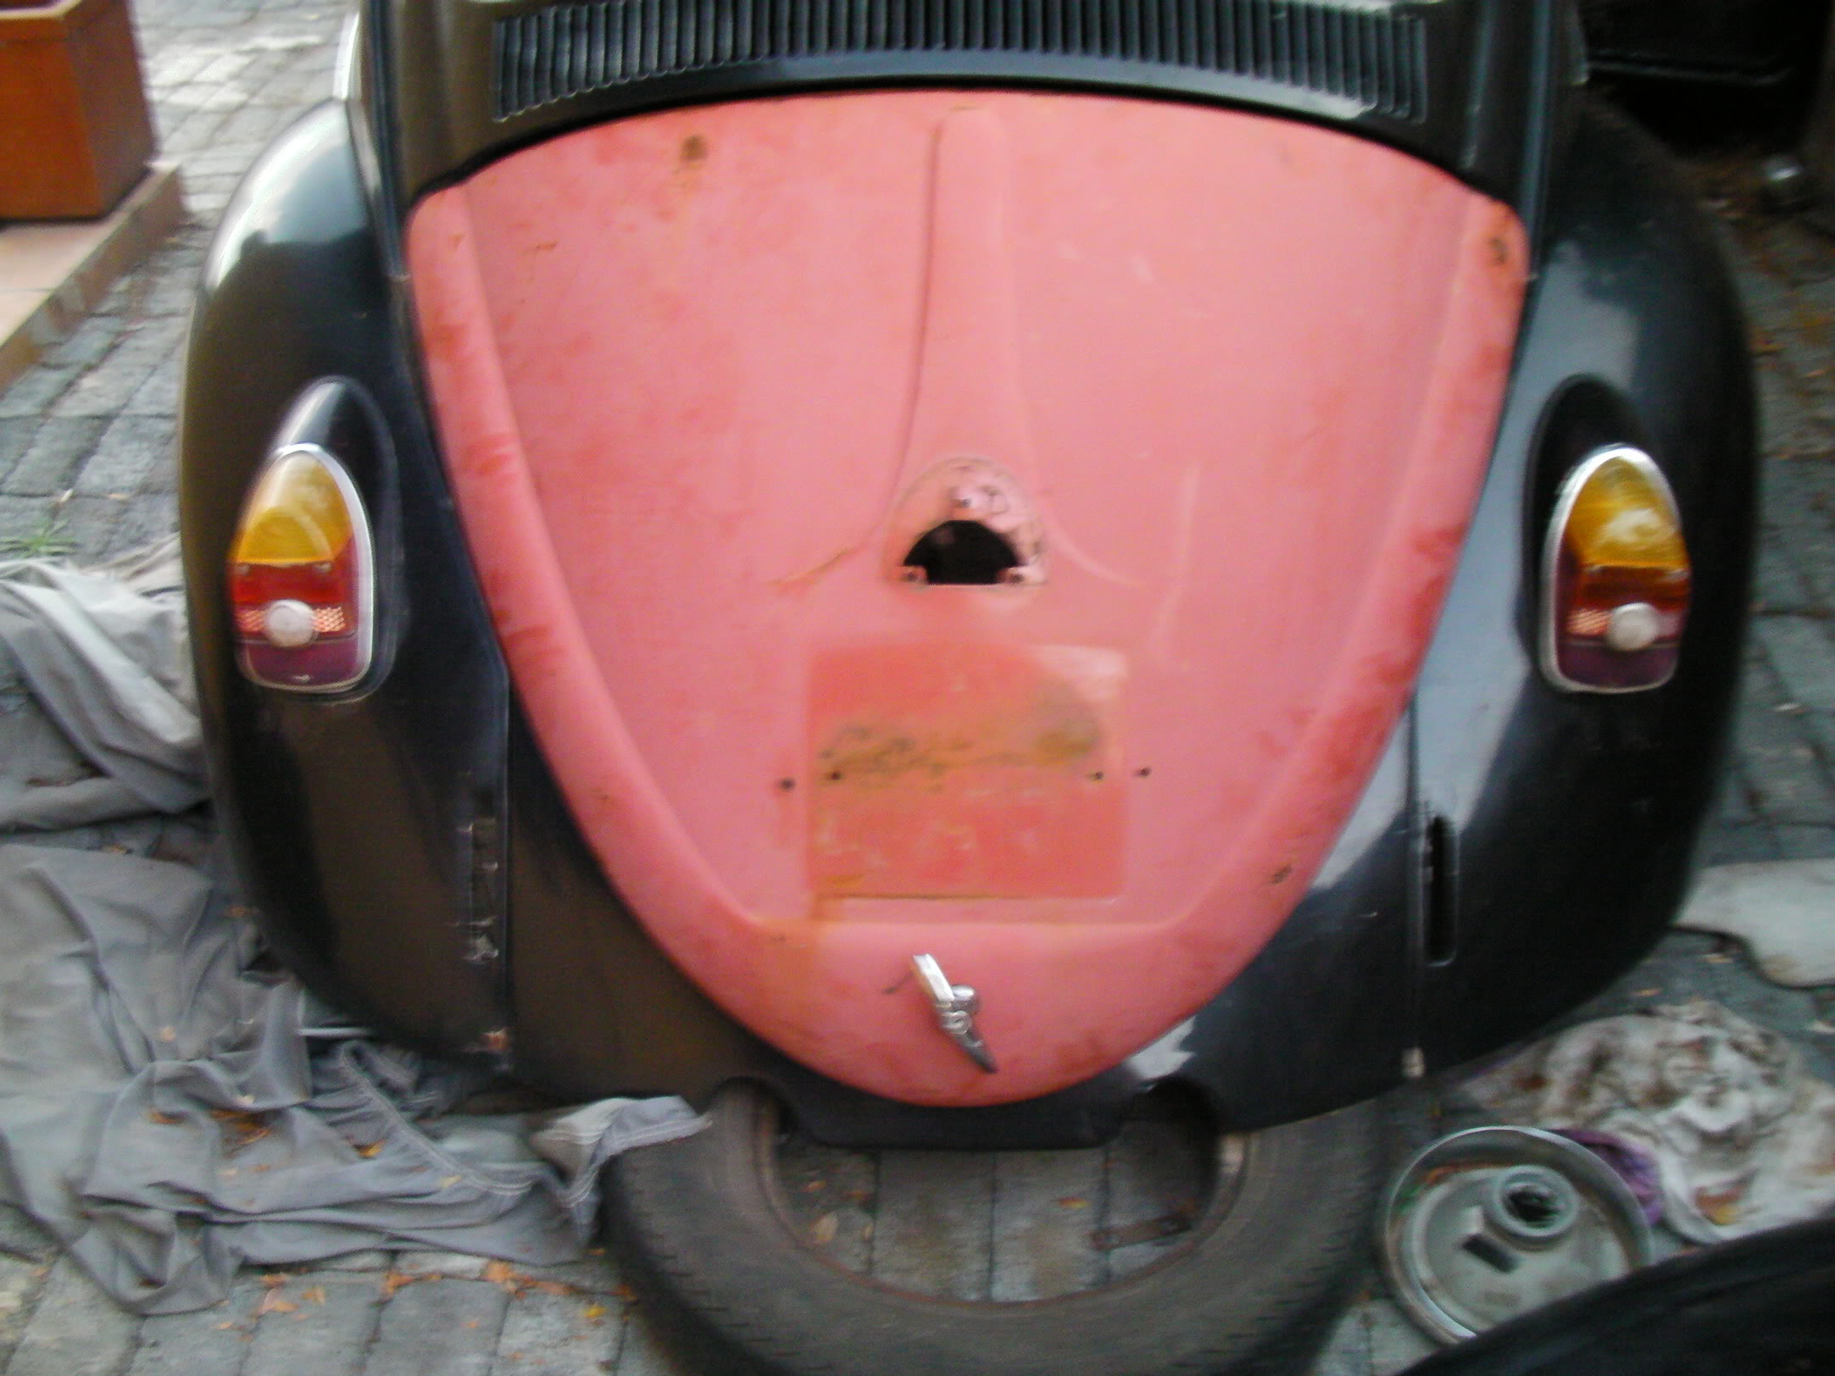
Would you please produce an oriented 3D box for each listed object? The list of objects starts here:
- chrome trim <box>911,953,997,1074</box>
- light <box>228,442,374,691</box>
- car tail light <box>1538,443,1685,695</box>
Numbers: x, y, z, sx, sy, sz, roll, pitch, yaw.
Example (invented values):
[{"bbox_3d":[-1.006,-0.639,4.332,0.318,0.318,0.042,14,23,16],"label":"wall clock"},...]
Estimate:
[{"bbox_3d":[0.027,0.234,1.450,0.030,0.102,0.040,-26,20,12],"label":"chrome trim"},{"bbox_3d":[-0.466,-0.092,1.535,0.106,0.190,0.050,3,20,4],"label":"light"},{"bbox_3d":[0.529,-0.092,1.535,0.106,0.190,0.050,-2,20,-2],"label":"car tail light"}]

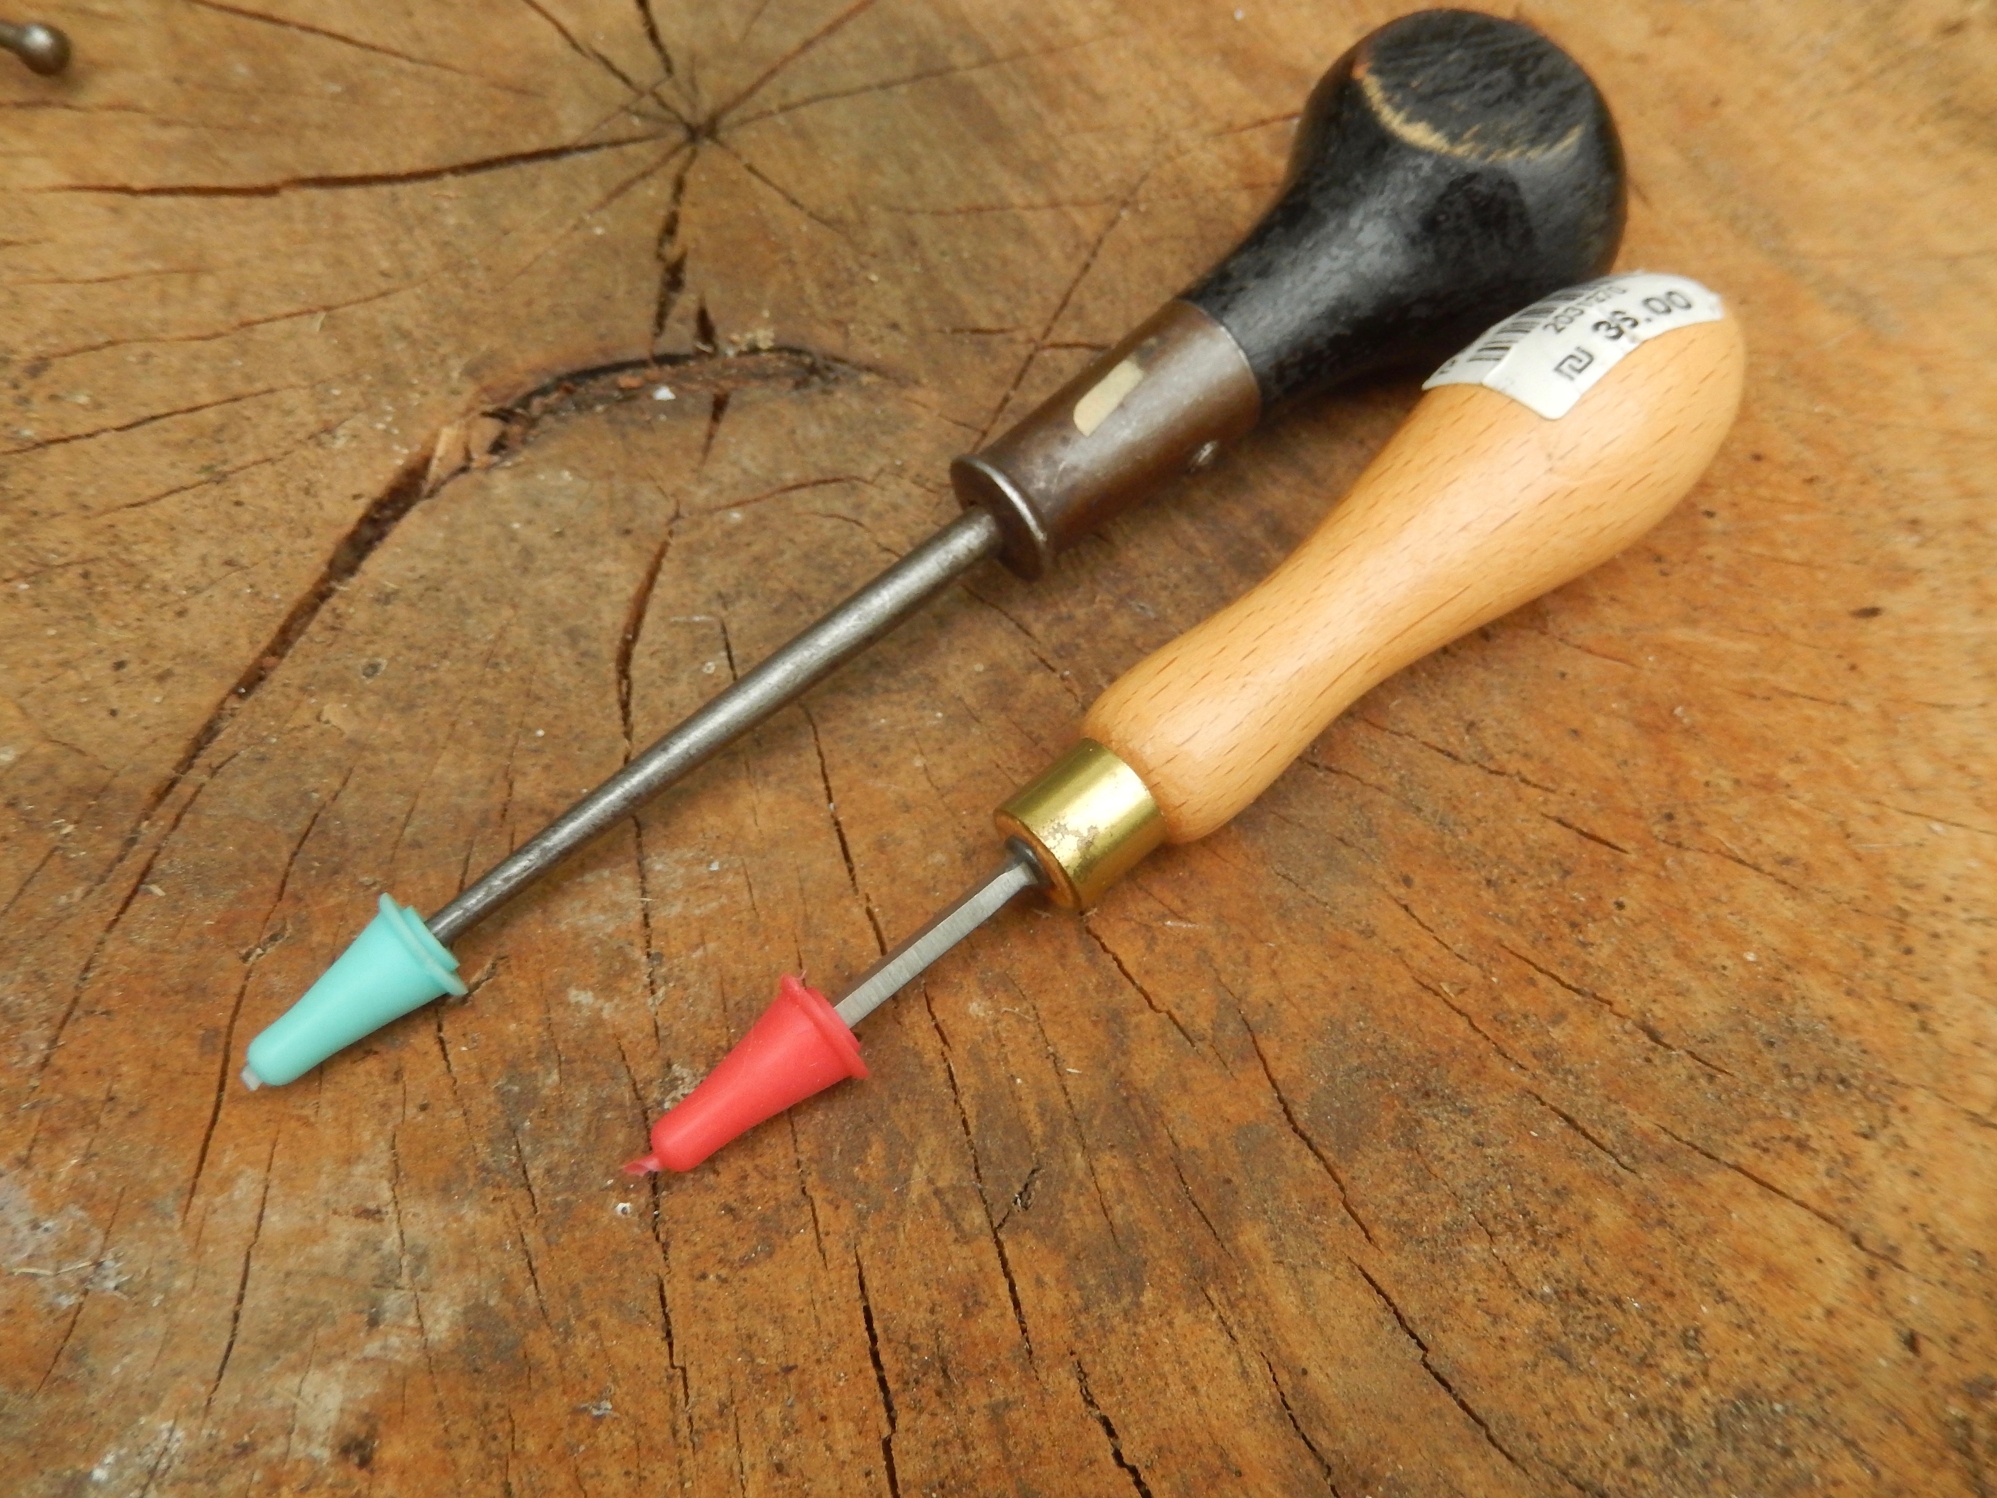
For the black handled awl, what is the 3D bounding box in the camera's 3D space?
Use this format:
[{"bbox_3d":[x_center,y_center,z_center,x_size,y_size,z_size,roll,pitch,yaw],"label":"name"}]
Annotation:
[{"bbox_3d":[0.002,-0.029,0.203,0.214,0.038,0.043,-38,66,-18],"label":"black handled awl"}]

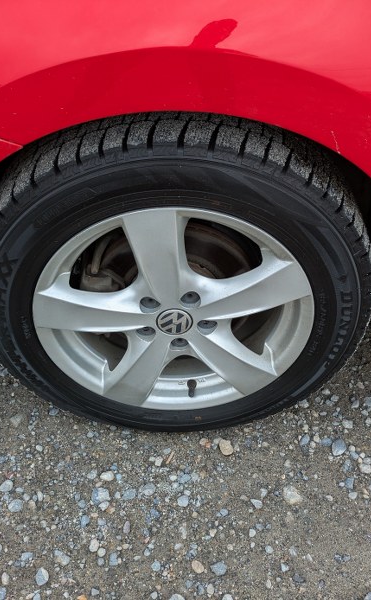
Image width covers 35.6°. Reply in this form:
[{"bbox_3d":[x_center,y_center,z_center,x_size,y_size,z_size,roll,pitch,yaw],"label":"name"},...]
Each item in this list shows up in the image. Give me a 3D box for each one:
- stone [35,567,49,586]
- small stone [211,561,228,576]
[{"bbox_3d":[-0.212,0.410,0.854,0.017,0.011,0.024,-1,43,-4],"label":"stone"},{"bbox_3d":[0.050,0.406,0.872,0.024,0.013,0.020,3,43,0],"label":"small stone"}]

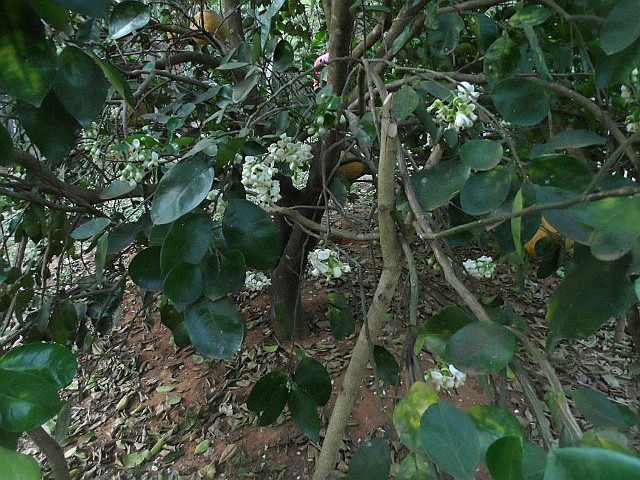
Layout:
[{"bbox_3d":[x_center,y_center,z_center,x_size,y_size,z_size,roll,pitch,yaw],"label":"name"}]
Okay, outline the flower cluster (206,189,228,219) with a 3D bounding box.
[{"bbox_3d":[-0.299,-0.107,1.300,0.067,0.100,0.070,0,13,0],"label":"flower cluster"}]

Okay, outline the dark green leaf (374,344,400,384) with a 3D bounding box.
[{"bbox_3d":[0.165,0.309,1.100,0.069,0.099,0.040,-5,14,-20],"label":"dark green leaf"}]

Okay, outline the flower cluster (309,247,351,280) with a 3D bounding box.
[{"bbox_3d":[0.026,0.066,1.200,0.114,0.087,0.090,0,13,0],"label":"flower cluster"}]

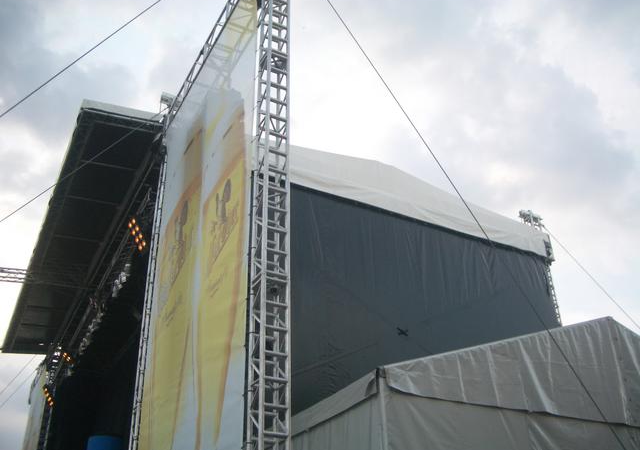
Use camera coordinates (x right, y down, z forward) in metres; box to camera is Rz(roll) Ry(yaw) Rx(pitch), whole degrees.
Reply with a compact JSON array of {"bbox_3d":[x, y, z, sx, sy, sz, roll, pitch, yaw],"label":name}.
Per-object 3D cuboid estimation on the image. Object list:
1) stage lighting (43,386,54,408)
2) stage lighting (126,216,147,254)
[{"bbox_3d":[-9.460,5.999,22.675,0.190,0.720,0.380,-18,-16,-38],"label":"stage lighting"},{"bbox_3d":[-3.778,0.184,13.513,0.190,0.720,0.380,-18,-13,-44],"label":"stage lighting"}]

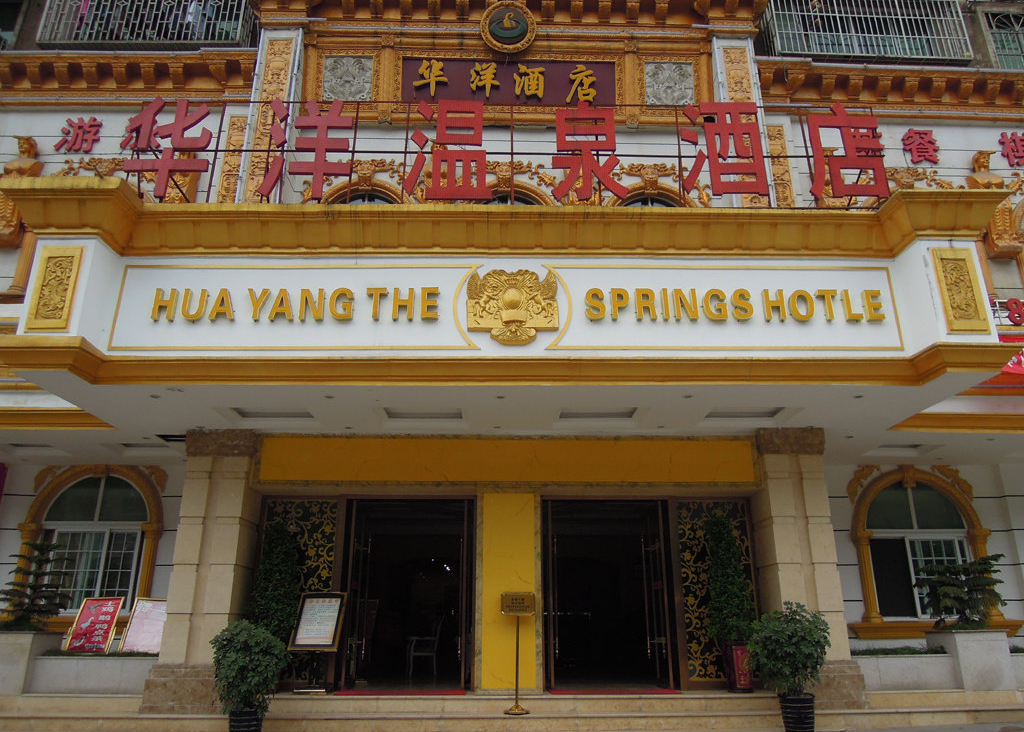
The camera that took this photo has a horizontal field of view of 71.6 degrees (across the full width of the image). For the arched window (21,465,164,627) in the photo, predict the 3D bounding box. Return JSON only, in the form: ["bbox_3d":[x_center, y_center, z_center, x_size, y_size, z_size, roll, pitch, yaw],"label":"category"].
[{"bbox_3d":[-5.804,2.498,9.884,2.000,2.272,0.250,0,-19,-1],"label":"arched window"}]

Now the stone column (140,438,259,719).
[{"bbox_3d":[-3.534,2.342,8.397,1.000,3.115,0.850,0,-19,-1],"label":"stone column"}]

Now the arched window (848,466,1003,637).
[{"bbox_3d":[5.825,2.590,10.063,2.030,2.350,0.250,0,-19,-1],"label":"arched window"}]

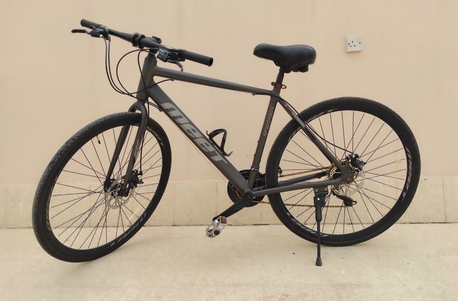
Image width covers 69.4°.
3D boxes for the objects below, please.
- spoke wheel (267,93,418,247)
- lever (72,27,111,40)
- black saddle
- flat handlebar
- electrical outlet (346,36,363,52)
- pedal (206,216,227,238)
[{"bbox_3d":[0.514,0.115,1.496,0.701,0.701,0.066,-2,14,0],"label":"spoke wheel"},{"bbox_3d":[-0.570,-0.481,1.355,0.157,0.042,0.076,24,15,27],"label":"lever"},{"bbox_3d":[0.231,-0.380,1.367,0.265,0.118,0.167,-2,14,0],"label":"black saddle"},{"bbox_3d":[-0.350,-0.424,1.265,0.707,0.051,0.071,24,15,27],"label":"flat handlebar"},{"bbox_3d":[0.722,-0.612,1.891,0.086,0.086,0.014,-2,3,4],"label":"electrical outlet"},{"bbox_3d":[-0.054,0.320,1.395,0.081,0.030,0.101,-34,12,7],"label":"pedal"}]

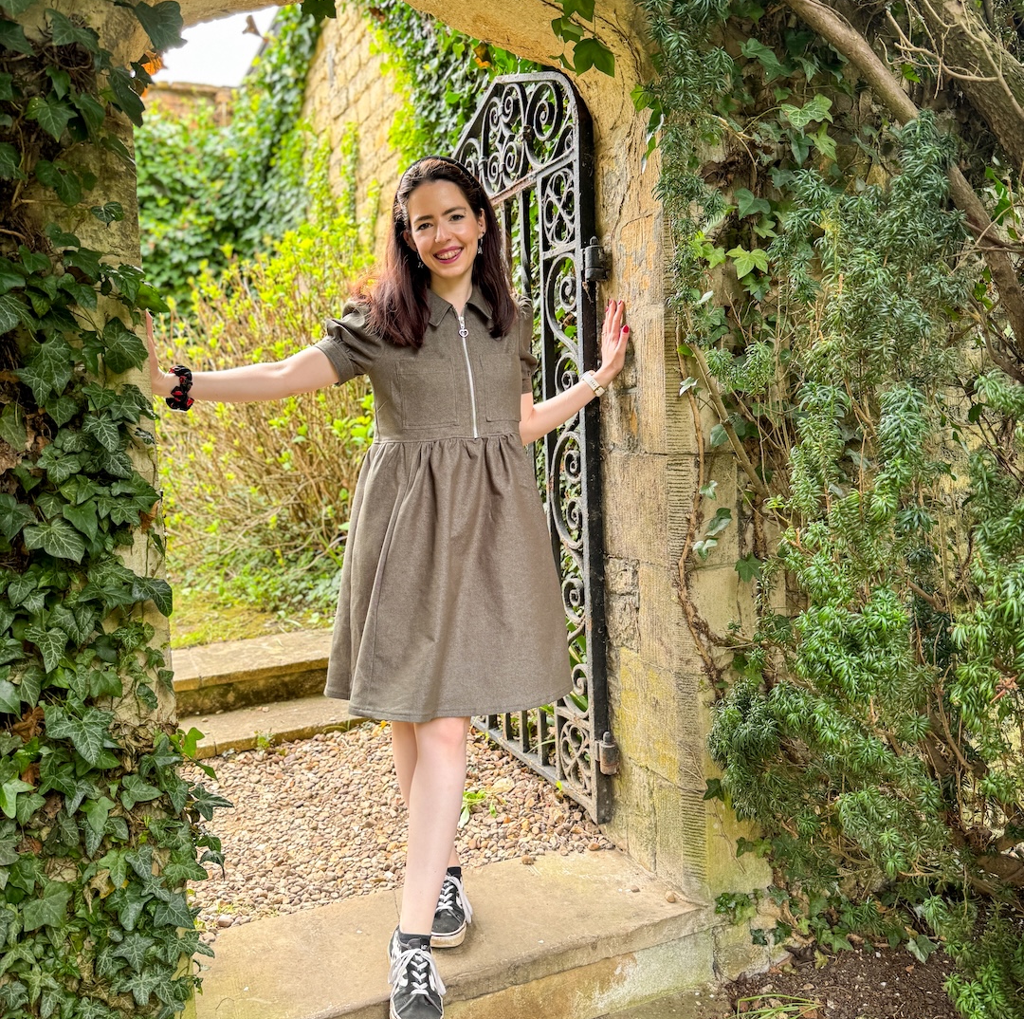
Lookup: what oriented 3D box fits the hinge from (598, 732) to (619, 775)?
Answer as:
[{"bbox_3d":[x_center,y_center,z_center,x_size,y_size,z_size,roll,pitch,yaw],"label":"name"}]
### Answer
[{"bbox_3d":[0.248,0.622,2.420,0.055,0.105,0.055,-2,5,0],"label":"hinge"}]

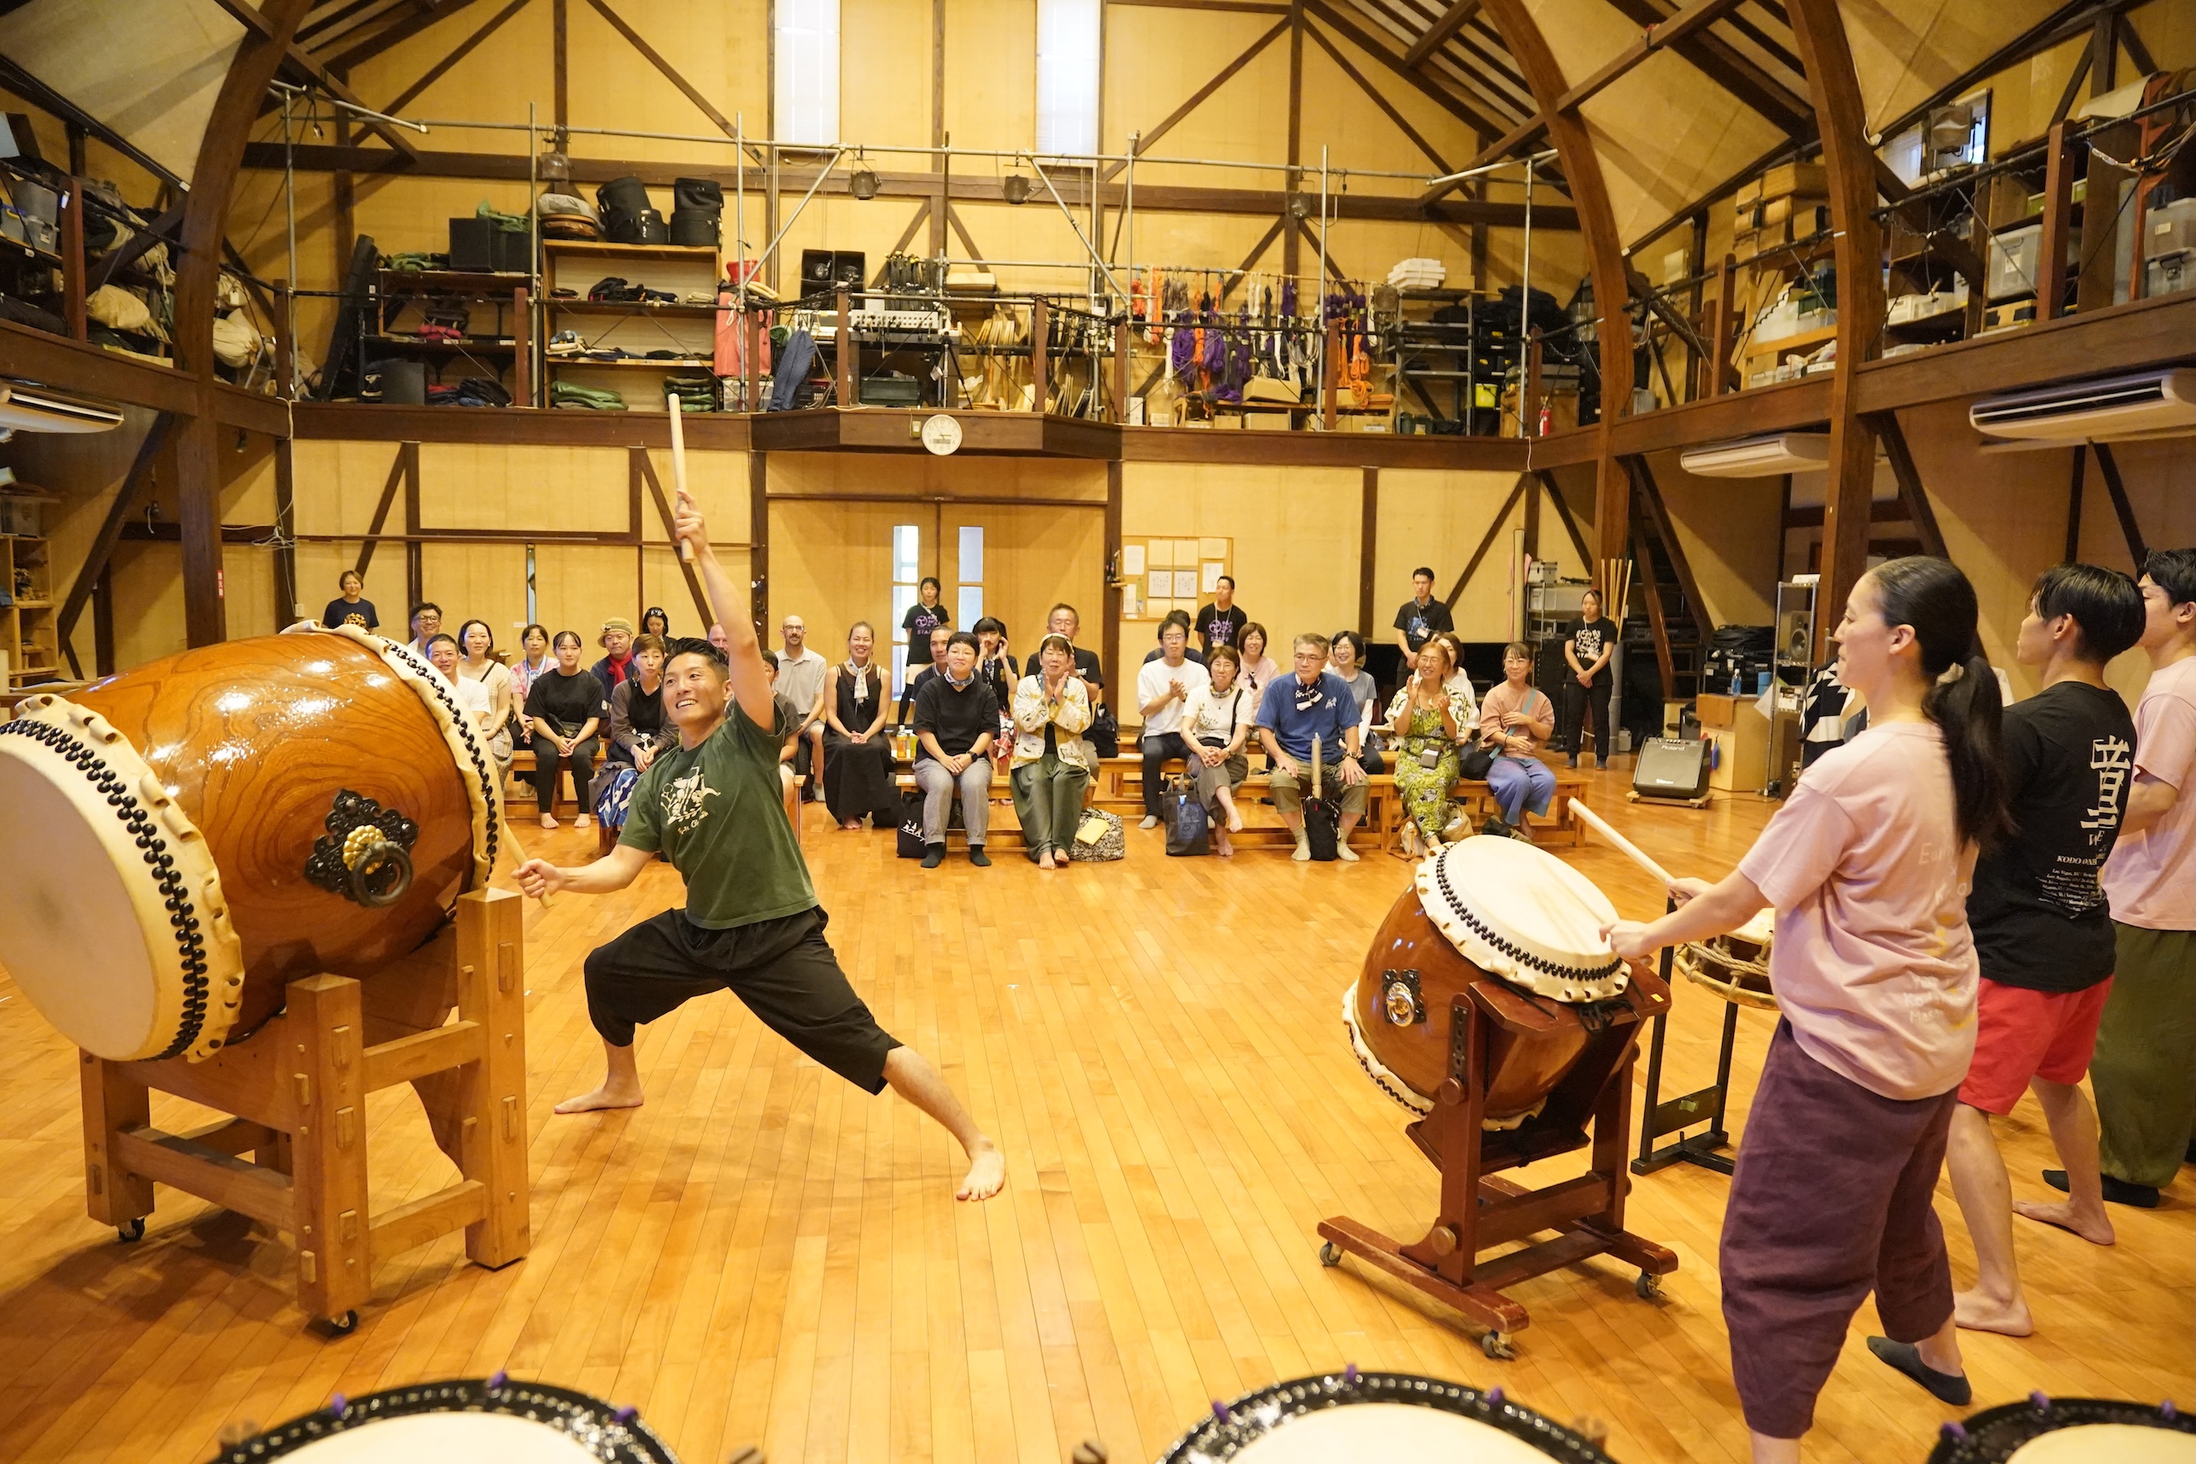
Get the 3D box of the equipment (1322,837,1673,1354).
[{"bbox_3d":[0.904,0.758,3.370,0.580,1.050,0.690,-3,7,-35],"label":"equipment"}]

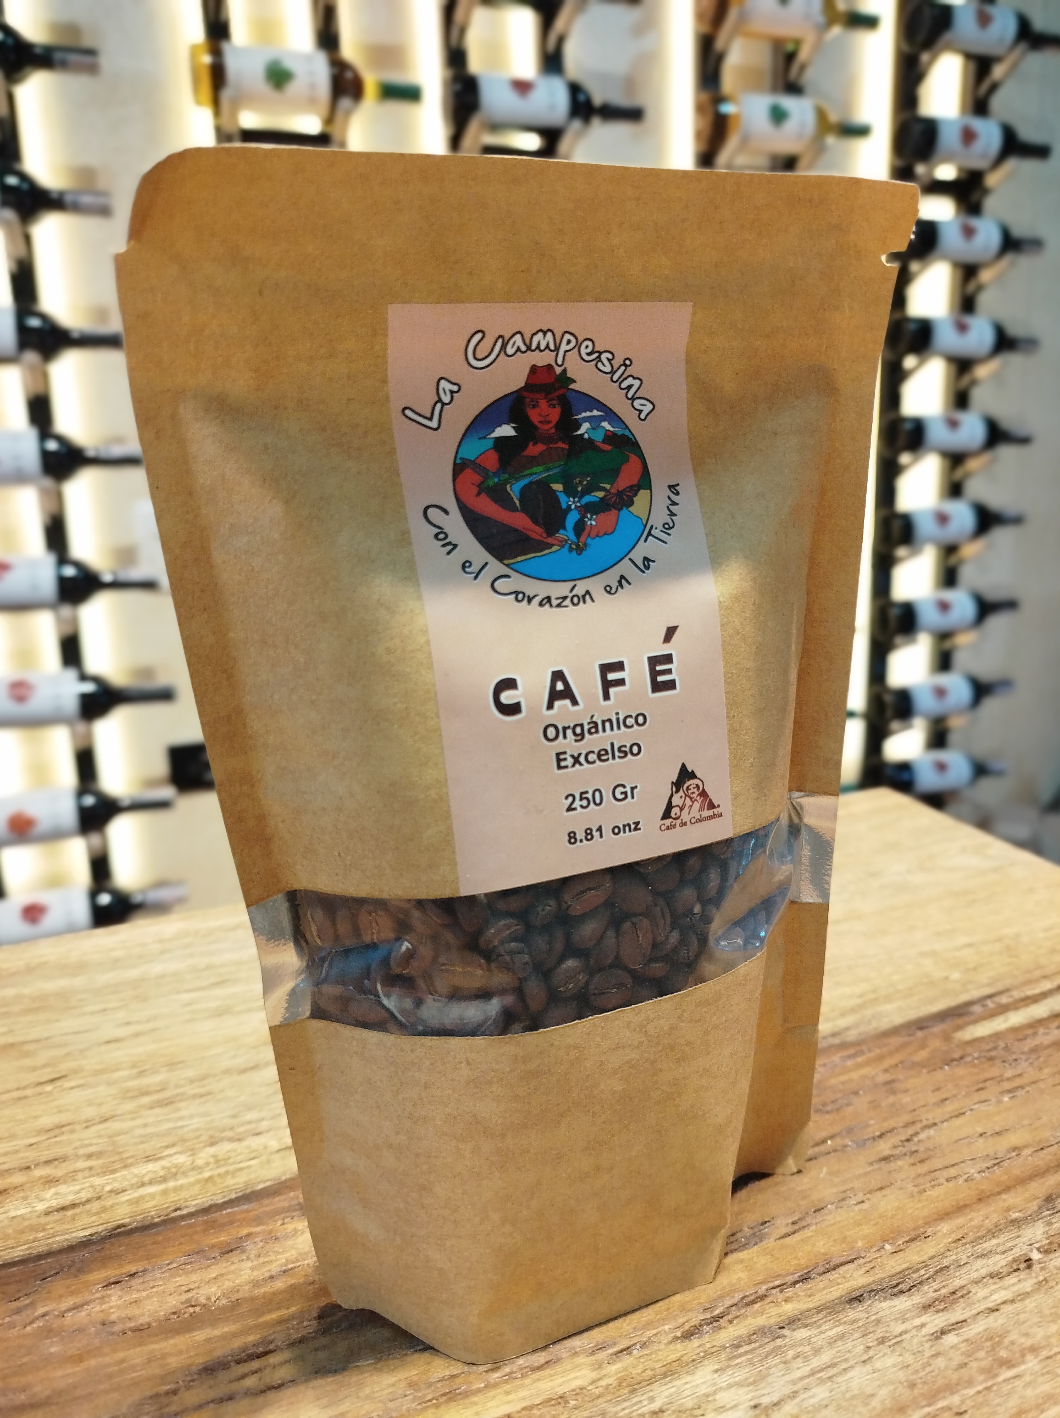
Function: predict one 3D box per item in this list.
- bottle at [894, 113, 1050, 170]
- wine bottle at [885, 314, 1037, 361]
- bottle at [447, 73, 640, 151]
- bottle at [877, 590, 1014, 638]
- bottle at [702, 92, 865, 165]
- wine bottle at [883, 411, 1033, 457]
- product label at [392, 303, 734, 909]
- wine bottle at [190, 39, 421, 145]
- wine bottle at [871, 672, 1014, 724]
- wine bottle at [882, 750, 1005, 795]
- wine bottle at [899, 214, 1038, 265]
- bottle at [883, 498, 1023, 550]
[{"bbox_3d":[0.783,-0.988,1.719,0.300,0.076,0.076,-5,13,-19],"label":"bottle"},{"bbox_3d":[0.795,-0.675,1.789,0.300,0.076,0.076,-3,12,-20],"label":"wine bottle"},{"bbox_3d":[0.030,-0.899,1.461,0.300,0.076,0.076,-6,13,-19],"label":"bottle"},{"bbox_3d":[0.812,-0.188,1.897,0.300,0.076,0.076,-7,13,-19],"label":"bottle"},{"bbox_3d":[0.419,-0.947,1.594,0.300,0.076,0.076,-7,14,-19],"label":"bottle"},{"bbox_3d":[0.801,-0.511,1.825,0.300,0.076,0.076,-3,12,-20],"label":"wine bottle"},{"bbox_3d":[0.009,-0.022,0.194,0.061,0.112,0.010,-9,9,-19],"label":"product label"},{"bbox_3d":[-0.302,-0.858,1.348,0.300,0.076,0.076,-7,13,-19],"label":"wine bottle"},{"bbox_3d":[0.818,-0.027,1.933,0.300,0.076,0.076,-7,13,-19],"label":"wine bottle"},{"bbox_3d":[0.821,0.124,1.965,0.300,0.076,0.076,-3,12,-20],"label":"wine bottle"},{"bbox_3d":[0.786,-0.836,1.752,0.300,0.076,0.076,-5,13,-19],"label":"wine bottle"},{"bbox_3d":[0.805,-0.351,1.860,0.300,0.076,0.076,-7,13,-19],"label":"bottle"}]

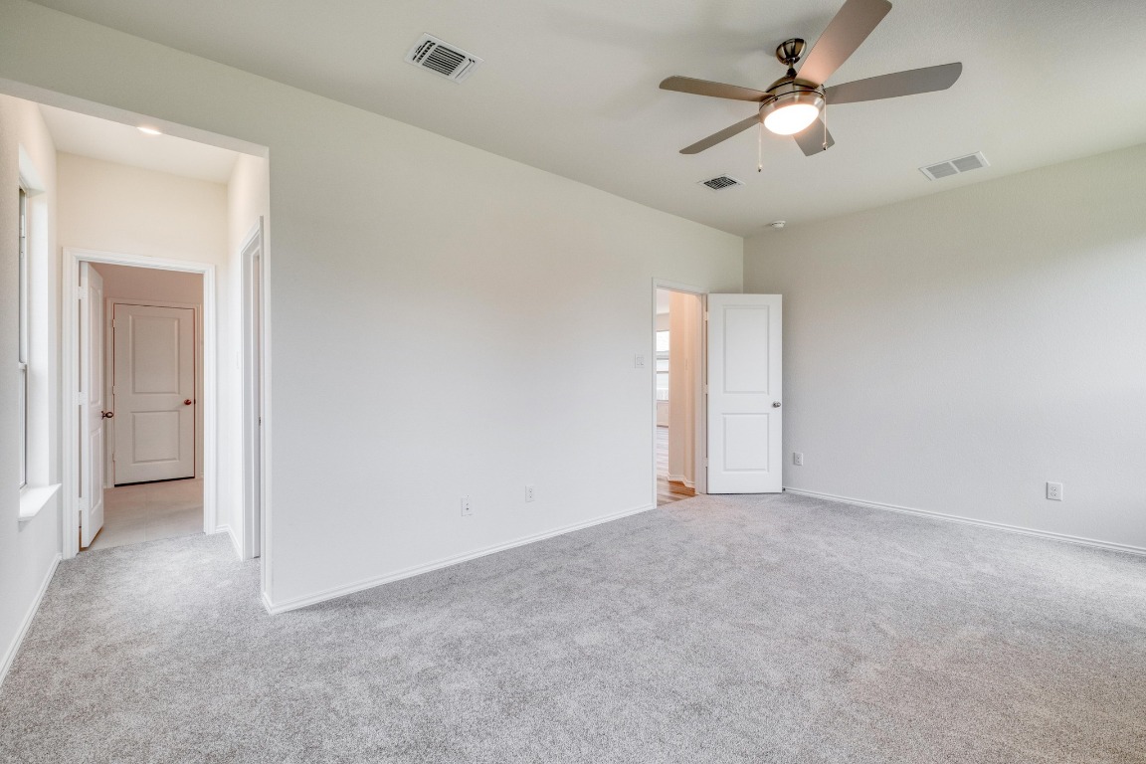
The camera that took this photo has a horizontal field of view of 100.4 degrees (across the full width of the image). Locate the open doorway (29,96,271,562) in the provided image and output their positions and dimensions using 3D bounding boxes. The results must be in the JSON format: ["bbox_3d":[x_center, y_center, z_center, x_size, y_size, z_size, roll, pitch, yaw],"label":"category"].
[{"bbox_3d":[-1.934,-0.007,2.204,0.920,2.360,0.180,0,1,-39],"label":"open doorway"}]

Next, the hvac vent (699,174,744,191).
[{"bbox_3d":[1.194,-1.574,3.830,0.290,0.030,0.255,0,1,-39],"label":"hvac vent"}]

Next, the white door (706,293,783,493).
[{"bbox_3d":[1.758,0.120,4.885,0.785,2.030,0.045,0,0,-4],"label":"white door"}]

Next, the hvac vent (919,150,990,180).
[{"bbox_3d":[2.822,-1.573,3.533,0.355,0.030,0.360,0,1,-39],"label":"hvac vent"}]

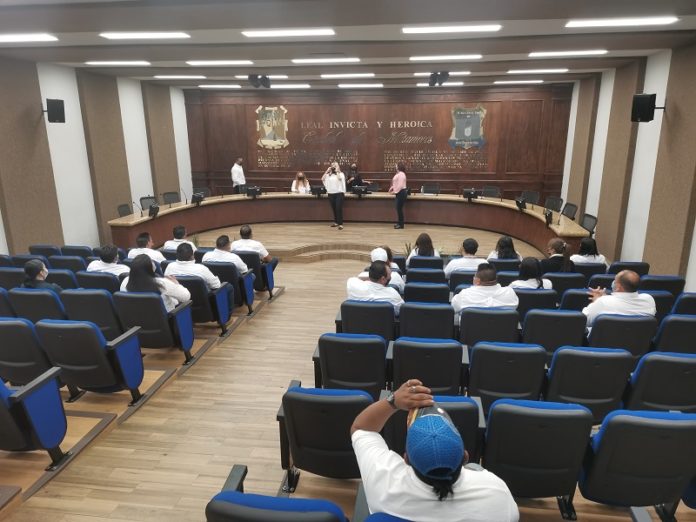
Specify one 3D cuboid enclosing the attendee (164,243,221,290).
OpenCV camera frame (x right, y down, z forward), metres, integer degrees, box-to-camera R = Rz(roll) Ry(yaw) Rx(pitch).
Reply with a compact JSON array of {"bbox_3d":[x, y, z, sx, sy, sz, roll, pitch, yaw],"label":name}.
[{"bbox_3d":[-1.899,0.287,6.633,0.653,1.224,0.780,4,16,16],"label":"attendee"}]

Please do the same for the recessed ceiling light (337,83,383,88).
[{"bbox_3d":[0.343,-4.623,13.803,1.200,0.070,0.290,2,15,9],"label":"recessed ceiling light"}]

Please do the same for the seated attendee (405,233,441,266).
[{"bbox_3d":[1.145,0.138,7.903,0.479,1.234,0.755,2,15,9],"label":"seated attendee"}]

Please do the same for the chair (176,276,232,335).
[{"bbox_3d":[-1.909,0.508,6.719,0.600,0.910,0.640,2,16,8],"label":"chair"}]

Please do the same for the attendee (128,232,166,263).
[{"bbox_3d":[-2.814,0.145,7.644,0.551,1.224,0.796,3,15,12],"label":"attendee"}]

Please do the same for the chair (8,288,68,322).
[{"bbox_3d":[-3.220,0.639,5.662,0.632,0.918,0.673,2,15,9],"label":"chair"}]

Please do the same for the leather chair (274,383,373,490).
[{"bbox_3d":[-0.086,1.059,3.266,0.600,0.900,0.620,2,16,8],"label":"leather chair"}]

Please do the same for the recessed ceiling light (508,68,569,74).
[{"bbox_3d":[3.886,-3.876,10.693,1.200,0.070,0.290,3,15,11],"label":"recessed ceiling light"}]

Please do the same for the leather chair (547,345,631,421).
[{"bbox_3d":[1.860,1.018,4.265,0.599,0.920,0.599,2,16,8],"label":"leather chair"}]

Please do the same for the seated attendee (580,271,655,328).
[{"bbox_3d":[2.505,0.601,4.966,0.653,1.244,0.780,-2,16,-6],"label":"seated attendee"}]

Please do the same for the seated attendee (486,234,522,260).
[{"bbox_3d":[2.369,0.105,8.015,0.530,1.204,0.780,2,16,8],"label":"seated attendee"}]

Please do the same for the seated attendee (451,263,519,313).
[{"bbox_3d":[1.415,0.592,5.511,0.600,1.308,0.780,1,16,6],"label":"seated attendee"}]

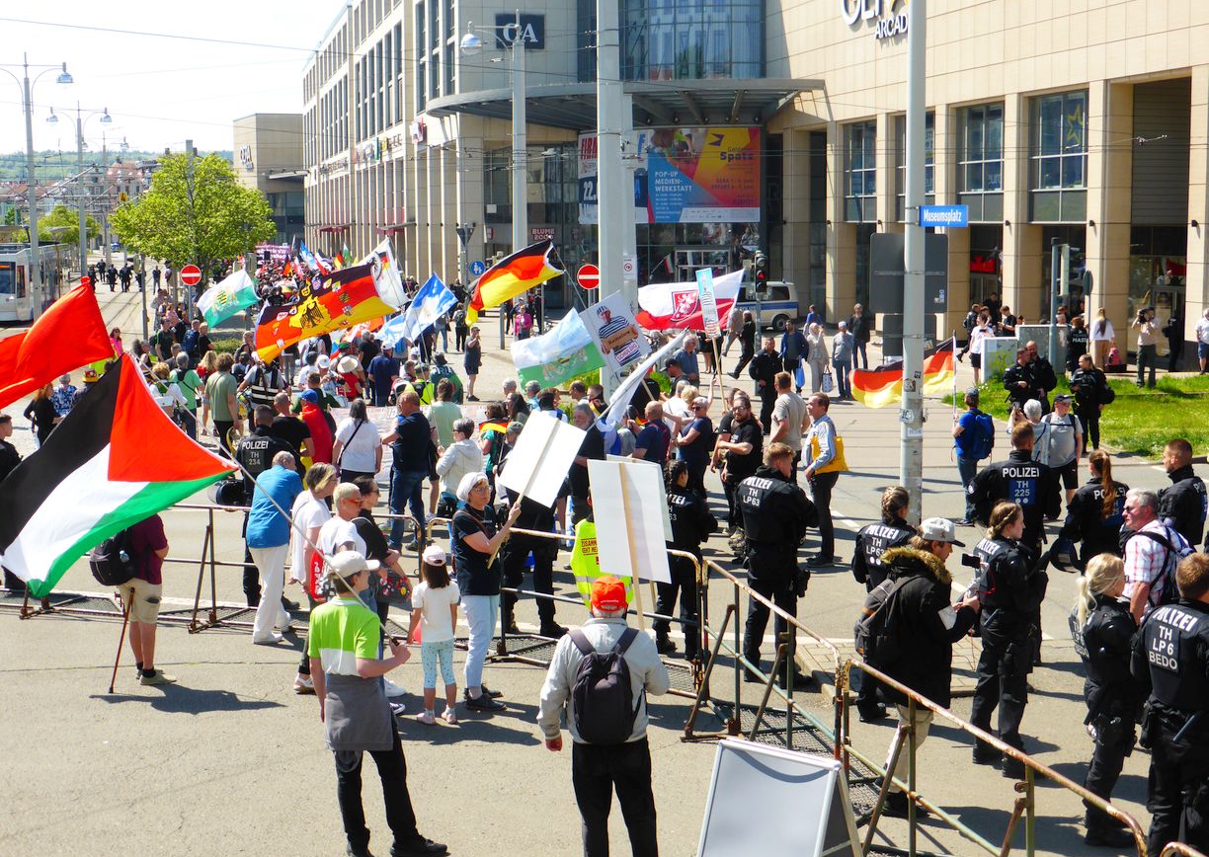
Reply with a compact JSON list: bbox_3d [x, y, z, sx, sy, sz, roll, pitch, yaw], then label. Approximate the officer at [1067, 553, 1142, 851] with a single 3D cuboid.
[{"bbox_3d":[2.919,1.570,9.547,0.400,1.720,0.480,-1,7,-9],"label":"officer"}]

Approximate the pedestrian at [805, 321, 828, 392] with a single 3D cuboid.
[{"bbox_3d":[4.705,-1.508,36.206,0.500,1.650,0.380,-1,7,-6],"label":"pedestrian"}]

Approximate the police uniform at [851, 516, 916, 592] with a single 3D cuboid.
[{"bbox_3d":[2.037,0.942,11.900,0.550,0.680,0.400,6,9,44],"label":"police uniform"}]

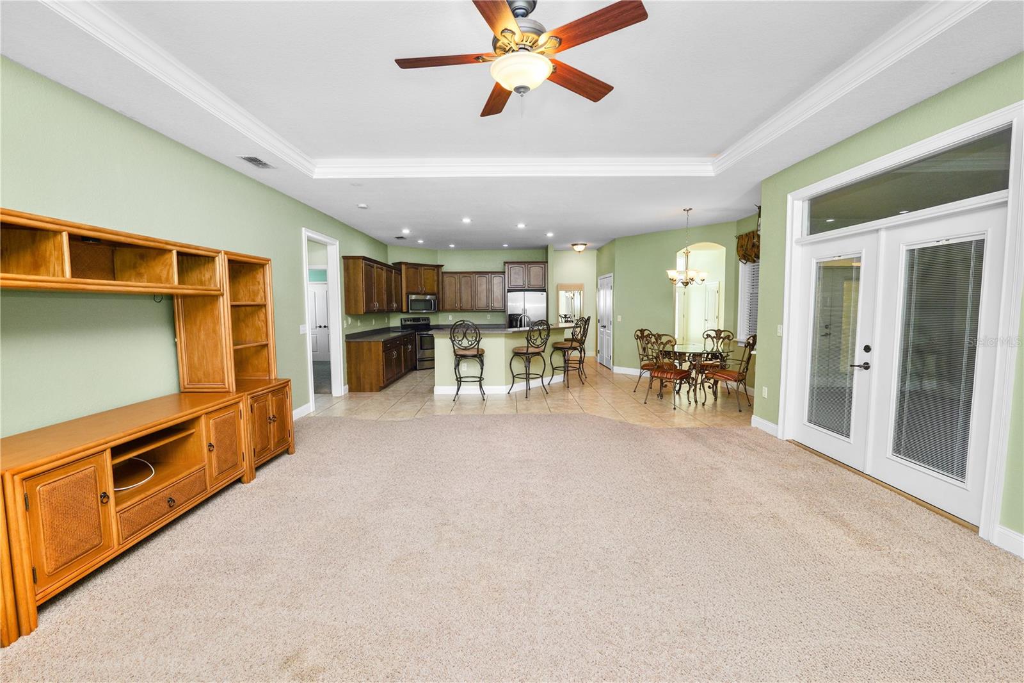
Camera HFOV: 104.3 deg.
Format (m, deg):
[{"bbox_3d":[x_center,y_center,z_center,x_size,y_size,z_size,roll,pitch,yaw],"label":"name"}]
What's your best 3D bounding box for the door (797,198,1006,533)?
[{"bbox_3d":[3.040,0.099,3.333,0.080,2.053,1.699,-1,5,-1],"label":"door"}]

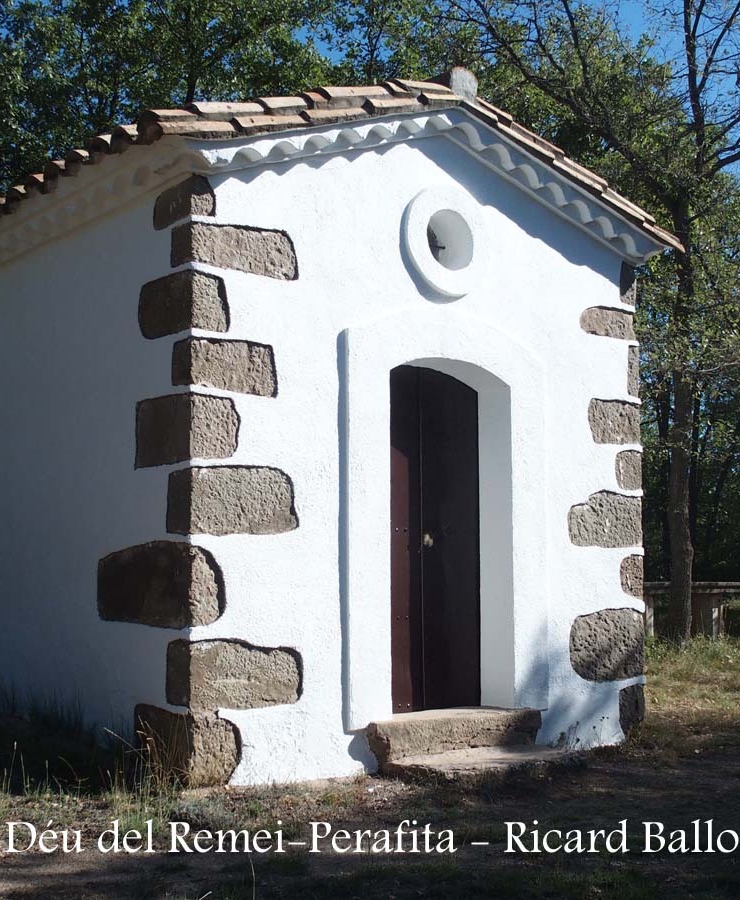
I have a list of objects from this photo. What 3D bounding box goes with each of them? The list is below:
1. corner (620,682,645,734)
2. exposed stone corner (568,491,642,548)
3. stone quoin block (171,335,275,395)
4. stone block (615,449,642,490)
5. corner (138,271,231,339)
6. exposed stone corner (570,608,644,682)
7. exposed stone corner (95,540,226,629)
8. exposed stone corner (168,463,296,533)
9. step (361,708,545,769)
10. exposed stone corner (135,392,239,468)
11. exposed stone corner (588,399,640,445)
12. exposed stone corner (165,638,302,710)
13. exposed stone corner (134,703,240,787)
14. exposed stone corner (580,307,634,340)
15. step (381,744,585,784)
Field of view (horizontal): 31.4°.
[{"bbox_3d":[1.638,1.803,9.268,0.252,0.350,0.525,3,-6,-38],"label":"corner"},{"bbox_3d":[1.472,0.464,8.752,0.716,0.374,0.266,4,-7,-38],"label":"exposed stone corner"},{"bbox_3d":[-0.806,-0.446,7.329,0.556,0.291,0.217,3,-6,-38],"label":"stone quoin block"},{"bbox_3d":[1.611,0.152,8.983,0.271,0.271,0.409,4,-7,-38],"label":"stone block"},{"bbox_3d":[-1.011,-0.755,7.141,0.225,0.317,0.583,4,-7,-38],"label":"corner"},{"bbox_3d":[1.464,1.281,8.676,0.716,0.476,0.286,4,-7,-38],"label":"exposed stone corner"},{"bbox_3d":[-1.199,0.757,7.471,0.211,0.472,1.071,3,-6,-38],"label":"exposed stone corner"},{"bbox_3d":[-0.756,0.289,7.334,0.697,0.384,0.253,3,-6,-38],"label":"exposed stone corner"},{"bbox_3d":[0.444,1.728,8.104,1.274,0.224,0.469,3,-6,-38],"label":"step"},{"bbox_3d":[-0.988,-0.094,7.104,0.295,0.363,0.600,4,-7,-38],"label":"exposed stone corner"},{"bbox_3d":[1.552,-0.173,8.879,0.522,0.302,0.266,4,-7,-38],"label":"exposed stone corner"},{"bbox_3d":[-0.708,1.171,6.956,0.706,0.363,0.225,4,-7,-38],"label":"exposed stone corner"},{"bbox_3d":[-1.016,1.600,7.250,0.322,0.420,0.602,3,-6,-38],"label":"exposed stone corner"},{"bbox_3d":[1.588,-0.883,9.259,0.553,0.214,0.245,3,-6,-38],"label":"exposed stone corner"},{"bbox_3d":[0.659,1.730,7.210,1.135,0.102,0.593,4,-7,-38],"label":"step"}]

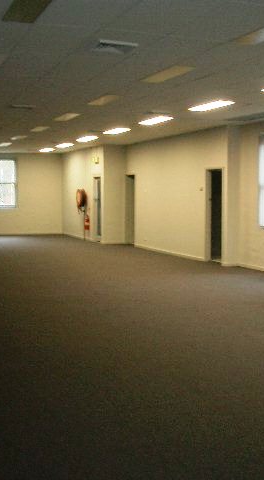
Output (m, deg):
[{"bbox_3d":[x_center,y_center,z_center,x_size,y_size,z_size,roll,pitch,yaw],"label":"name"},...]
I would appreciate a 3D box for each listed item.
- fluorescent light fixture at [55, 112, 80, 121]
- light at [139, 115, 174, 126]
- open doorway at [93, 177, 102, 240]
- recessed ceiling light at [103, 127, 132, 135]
[{"bbox_3d":[-1.218,-2.318,12.198,0.287,0.079,1.156,-2,5,-20],"label":"fluorescent light fixture"},{"bbox_3d":[0.461,-2.370,12.812,0.287,0.079,1.156,-2,5,-20],"label":"light"},{"bbox_3d":[-1.056,-0.960,20.416,0.138,2.075,0.869,-2,5,-20],"label":"open doorway"},{"bbox_3d":[-0.357,-2.538,15.032,0.287,0.079,1.156,-2,5,-20],"label":"recessed ceiling light"}]

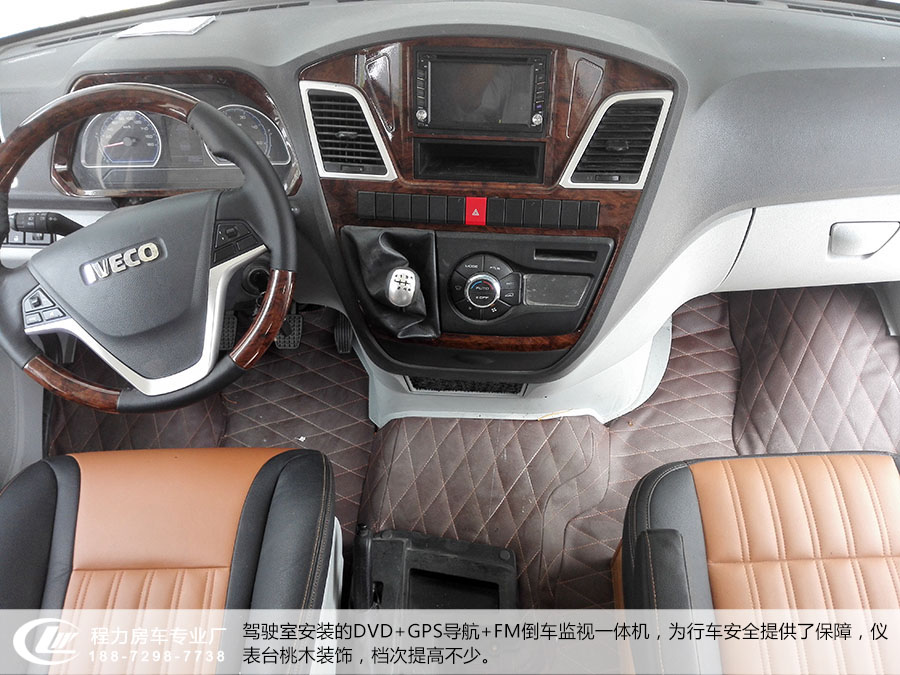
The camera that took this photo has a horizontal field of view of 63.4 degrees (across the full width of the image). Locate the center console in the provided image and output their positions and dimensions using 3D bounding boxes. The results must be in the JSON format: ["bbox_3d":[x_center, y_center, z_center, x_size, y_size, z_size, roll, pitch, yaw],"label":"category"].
[{"bbox_3d":[0.046,-0.201,1.071,0.515,0.440,0.100,2,13,5],"label":"center console"}]

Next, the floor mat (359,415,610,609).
[{"bbox_3d":[0.073,0.338,1.446,0.496,0.090,0.440,2,49,4],"label":"floor mat"}]

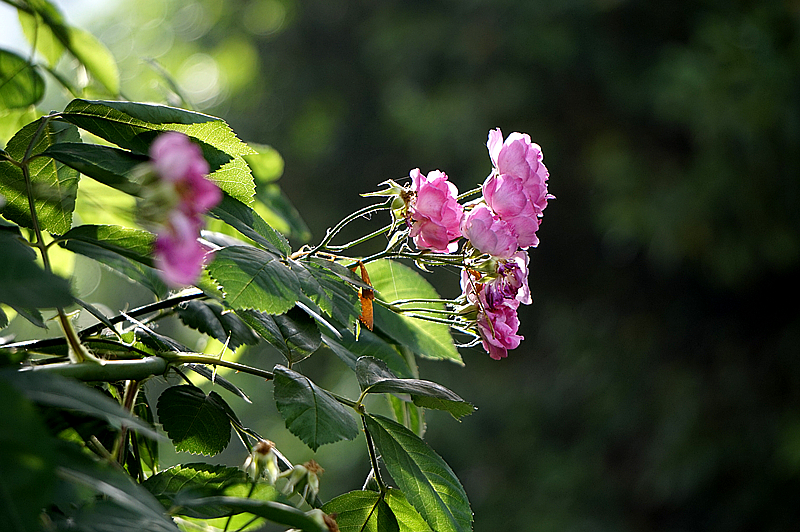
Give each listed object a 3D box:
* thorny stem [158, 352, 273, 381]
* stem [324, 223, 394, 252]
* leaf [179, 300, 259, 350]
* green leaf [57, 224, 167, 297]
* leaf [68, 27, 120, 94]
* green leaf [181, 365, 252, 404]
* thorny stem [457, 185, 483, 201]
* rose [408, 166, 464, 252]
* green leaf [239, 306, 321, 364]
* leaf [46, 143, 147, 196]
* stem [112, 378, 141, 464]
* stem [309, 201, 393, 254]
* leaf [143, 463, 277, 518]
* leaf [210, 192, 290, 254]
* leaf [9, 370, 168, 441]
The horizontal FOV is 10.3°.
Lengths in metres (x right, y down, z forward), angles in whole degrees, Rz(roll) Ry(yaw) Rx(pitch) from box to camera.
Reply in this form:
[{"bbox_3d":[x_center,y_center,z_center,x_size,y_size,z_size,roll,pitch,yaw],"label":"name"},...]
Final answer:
[{"bbox_3d":[-0.074,0.041,1.800,0.049,0.006,0.007,11,0,0],"label":"thorny stem"},{"bbox_3d":[-0.017,-0.012,1.800,0.031,0.004,0.006,-23,0,0],"label":"stem"},{"bbox_3d":[-0.075,0.024,1.830,0.040,0.009,0.024,25,39,9],"label":"leaf"},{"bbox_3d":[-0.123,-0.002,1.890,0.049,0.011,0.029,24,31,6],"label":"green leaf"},{"bbox_3d":[-0.137,-0.092,1.970,0.022,0.040,0.010,-38,0,-42],"label":"leaf"},{"bbox_3d":[-0.075,0.048,1.820,0.034,0.006,0.018,29,9,7],"label":"green leaf"},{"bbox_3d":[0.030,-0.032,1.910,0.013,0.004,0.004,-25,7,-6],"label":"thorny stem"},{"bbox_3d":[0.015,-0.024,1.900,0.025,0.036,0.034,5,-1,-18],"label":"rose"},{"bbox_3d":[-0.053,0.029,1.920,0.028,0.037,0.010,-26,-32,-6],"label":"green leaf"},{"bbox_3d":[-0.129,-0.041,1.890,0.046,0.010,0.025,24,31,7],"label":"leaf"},{"bbox_3d":[-0.112,0.064,1.810,0.006,0.036,0.006,9,0,0],"label":"stem"},{"bbox_3d":[-0.020,-0.016,1.800,0.041,0.008,0.008,-31,0,0],"label":"stem"},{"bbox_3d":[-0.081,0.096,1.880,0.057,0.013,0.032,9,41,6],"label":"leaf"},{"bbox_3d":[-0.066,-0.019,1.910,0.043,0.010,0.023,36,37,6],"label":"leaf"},{"bbox_3d":[-0.120,0.053,1.690,0.066,0.010,0.030,23,27,0],"label":"leaf"}]

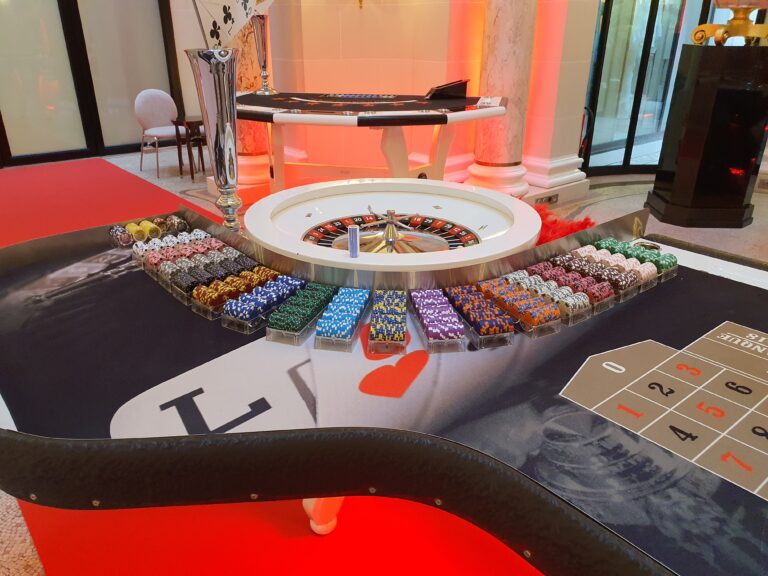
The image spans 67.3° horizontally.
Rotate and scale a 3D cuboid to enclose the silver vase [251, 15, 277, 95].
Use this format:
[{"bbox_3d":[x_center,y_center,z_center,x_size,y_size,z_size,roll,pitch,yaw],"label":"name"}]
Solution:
[{"bbox_3d":[-0.860,-1.668,4.144,0.148,0.520,0.148,0,24,0],"label":"silver vase"}]

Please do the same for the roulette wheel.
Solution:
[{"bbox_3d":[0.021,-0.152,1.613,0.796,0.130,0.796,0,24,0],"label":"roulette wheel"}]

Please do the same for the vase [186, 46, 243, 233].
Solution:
[{"bbox_3d":[-0.429,-0.356,1.546,0.140,0.510,0.140,0,24,0],"label":"vase"}]

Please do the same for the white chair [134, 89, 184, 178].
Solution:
[{"bbox_3d":[-2.231,-1.581,5.851,0.480,0.810,0.520,-16,29,-33],"label":"white chair"}]

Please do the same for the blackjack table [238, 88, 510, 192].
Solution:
[{"bbox_3d":[-0.137,-0.740,3.854,1.940,0.945,1.170,2,24,3],"label":"blackjack table"}]

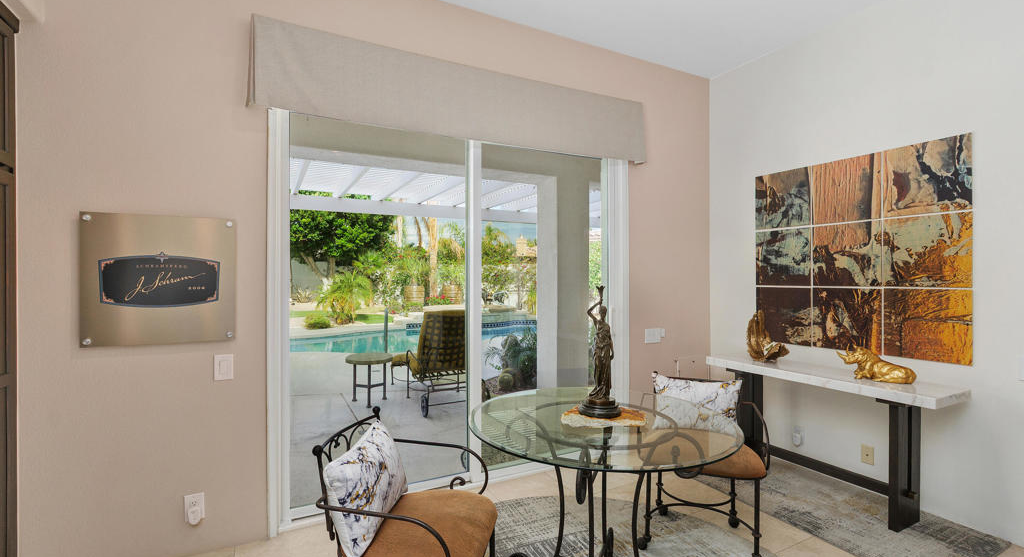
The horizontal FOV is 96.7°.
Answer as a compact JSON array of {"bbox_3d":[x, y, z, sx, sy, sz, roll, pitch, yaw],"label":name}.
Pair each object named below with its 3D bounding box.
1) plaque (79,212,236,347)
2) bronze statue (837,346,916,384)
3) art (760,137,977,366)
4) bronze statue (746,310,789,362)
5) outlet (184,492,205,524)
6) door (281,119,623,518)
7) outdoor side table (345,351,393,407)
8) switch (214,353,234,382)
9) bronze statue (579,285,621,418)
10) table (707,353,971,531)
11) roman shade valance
[{"bbox_3d":[-1.629,0.007,2.129,0.585,0.598,0.030,0,0,-27],"label":"plaque"},{"bbox_3d":[2.066,0.499,2.583,0.358,0.159,0.151,0,0,41],"label":"bronze statue"},{"bbox_3d":[2.155,-0.151,2.946,0.024,1.237,1.223,0,0,-27],"label":"art"},{"bbox_3d":[1.797,0.406,3.199,0.190,0.350,0.230,0,0,-27],"label":"bronze statue"},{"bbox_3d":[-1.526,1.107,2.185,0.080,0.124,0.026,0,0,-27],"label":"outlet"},{"bbox_3d":[-0.215,0.150,2.942,2.403,2.360,0.130,0,0,-27],"label":"door"},{"bbox_3d":[-1.596,1.127,5.098,0.526,0.485,0.526,0,0,0],"label":"outdoor side table"},{"bbox_3d":[-1.420,0.442,2.246,0.078,0.124,0.013,0,0,-27],"label":"switch"},{"bbox_3d":[0.355,0.282,1.824,0.172,0.505,0.172,0,0,18],"label":"bronze statue"},{"bbox_3d":[1.903,0.954,2.861,0.366,0.751,1.323,0,0,-27],"label":"table"},{"bbox_3d":[-0.176,-1.057,2.823,2.514,0.444,0.127,0,0,-27],"label":"roman shade valance"}]

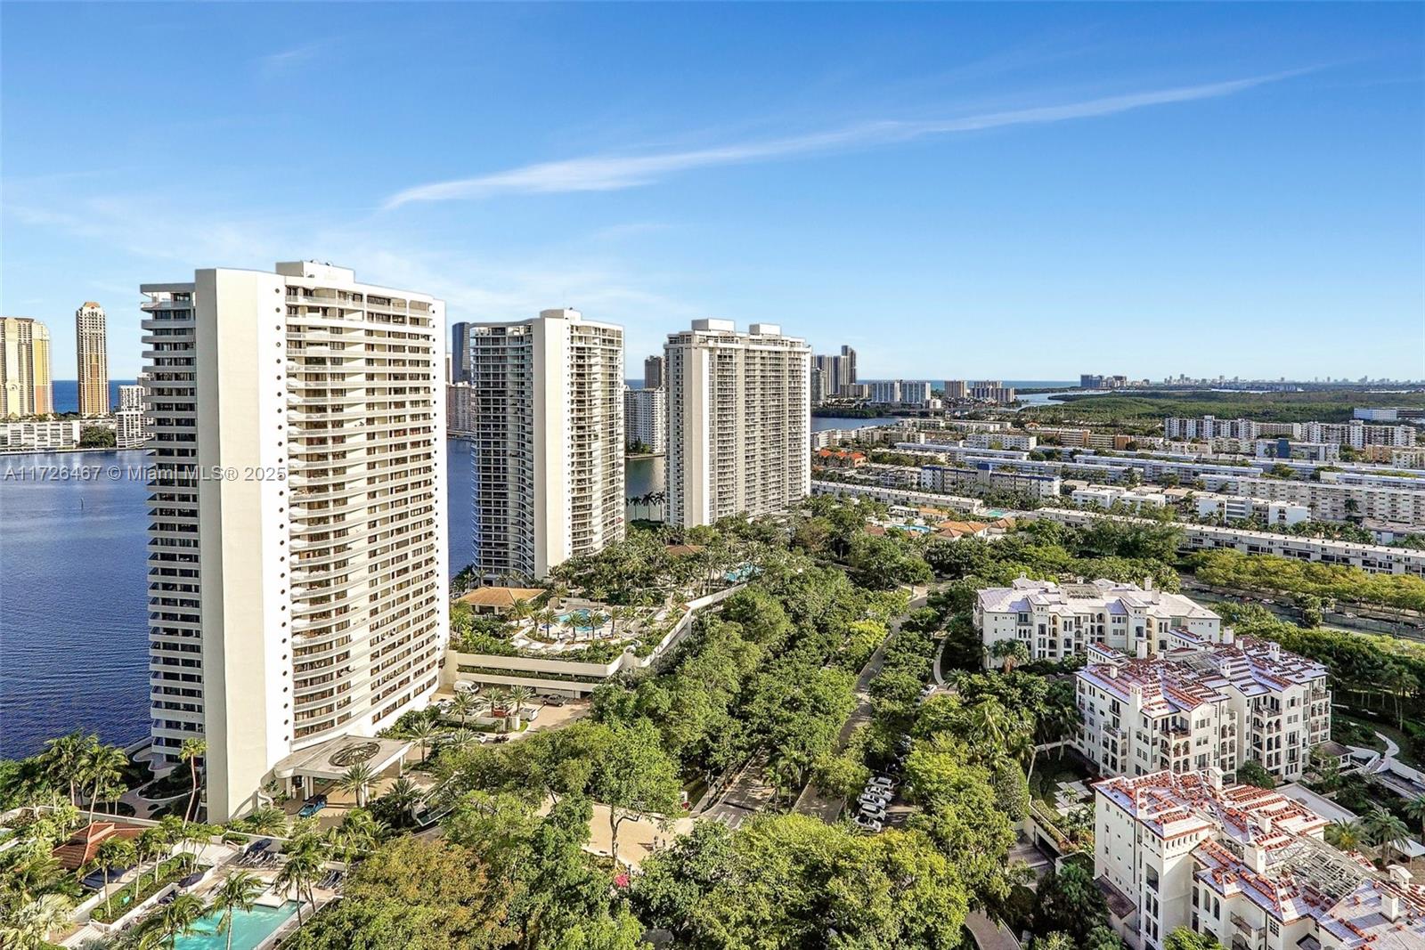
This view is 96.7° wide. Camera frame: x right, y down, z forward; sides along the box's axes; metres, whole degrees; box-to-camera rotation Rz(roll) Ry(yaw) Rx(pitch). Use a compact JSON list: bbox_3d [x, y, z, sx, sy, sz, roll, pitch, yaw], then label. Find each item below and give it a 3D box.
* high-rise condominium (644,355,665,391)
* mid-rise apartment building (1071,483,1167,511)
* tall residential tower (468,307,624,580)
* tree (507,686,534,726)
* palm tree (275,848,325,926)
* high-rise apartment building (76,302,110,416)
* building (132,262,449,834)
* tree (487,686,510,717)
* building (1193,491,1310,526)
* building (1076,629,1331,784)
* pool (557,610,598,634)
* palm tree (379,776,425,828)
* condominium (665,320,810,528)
[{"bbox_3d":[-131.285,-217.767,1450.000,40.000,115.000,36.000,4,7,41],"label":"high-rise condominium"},{"bbox_3d":[215.449,14.165,336.000,42.000,10.000,18.000,3,5,34],"label":"mid-rise apartment building"},{"bbox_3d":[-60.400,-10.500,228.900,41.000,92.000,45.000,2,5,28],"label":"tall residential tower"},{"bbox_3d":[-39.916,48.112,132.000,5.700,7.800,5.600,-2,5,-17],"label":"tree"},{"bbox_3d":[-54.243,54.342,83.500,6.500,9.200,6.200,-3,6,-33],"label":"palm tree"},{"bbox_3d":[-1028.000,-183.000,1050.000,34.000,193.000,32.000,5,8,37],"label":"high-rise apartment building"},{"bbox_3d":[-85.200,7.000,132.000,38.500,92.000,47.000,2,4,27],"label":"building"},{"bbox_3d":[-45.347,47.766,133.300,4.700,6.300,4.900,-1,4,-19],"label":"tree"},{"bbox_3d":[272.011,17.425,320.000,43.000,12.000,17.000,4,7,41],"label":"building"},{"bbox_3d":[91.100,42.750,118.800,47.000,18.500,22.000,-2,7,-17],"label":"building"},{"bbox_3d":[-34.400,37.900,164.000,12.000,1.200,15.000,0,6,0],"label":"pool"},{"bbox_3d":[-50.032,52.765,102.000,7.100,7.600,7.000,-2,6,-26],"label":"palm tree"},{"bbox_3d":[14.815,-25.974,318.000,30.000,97.000,76.000,4,7,41],"label":"condominium"}]

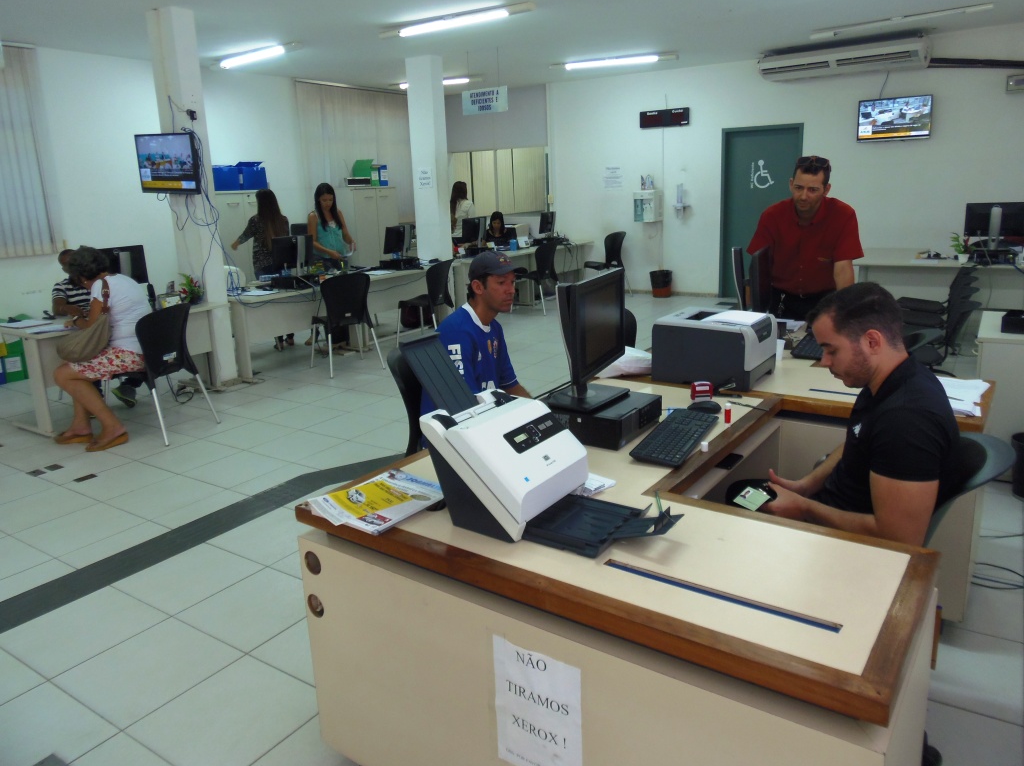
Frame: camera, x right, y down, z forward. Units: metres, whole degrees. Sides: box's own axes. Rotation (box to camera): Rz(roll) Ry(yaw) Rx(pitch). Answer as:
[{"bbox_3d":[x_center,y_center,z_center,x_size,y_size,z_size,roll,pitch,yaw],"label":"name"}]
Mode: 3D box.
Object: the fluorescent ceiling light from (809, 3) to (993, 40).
[{"bbox_3d":[3.587,-3.367,6.637,1.542,0.070,0.090,11,19,39],"label":"fluorescent ceiling light"}]

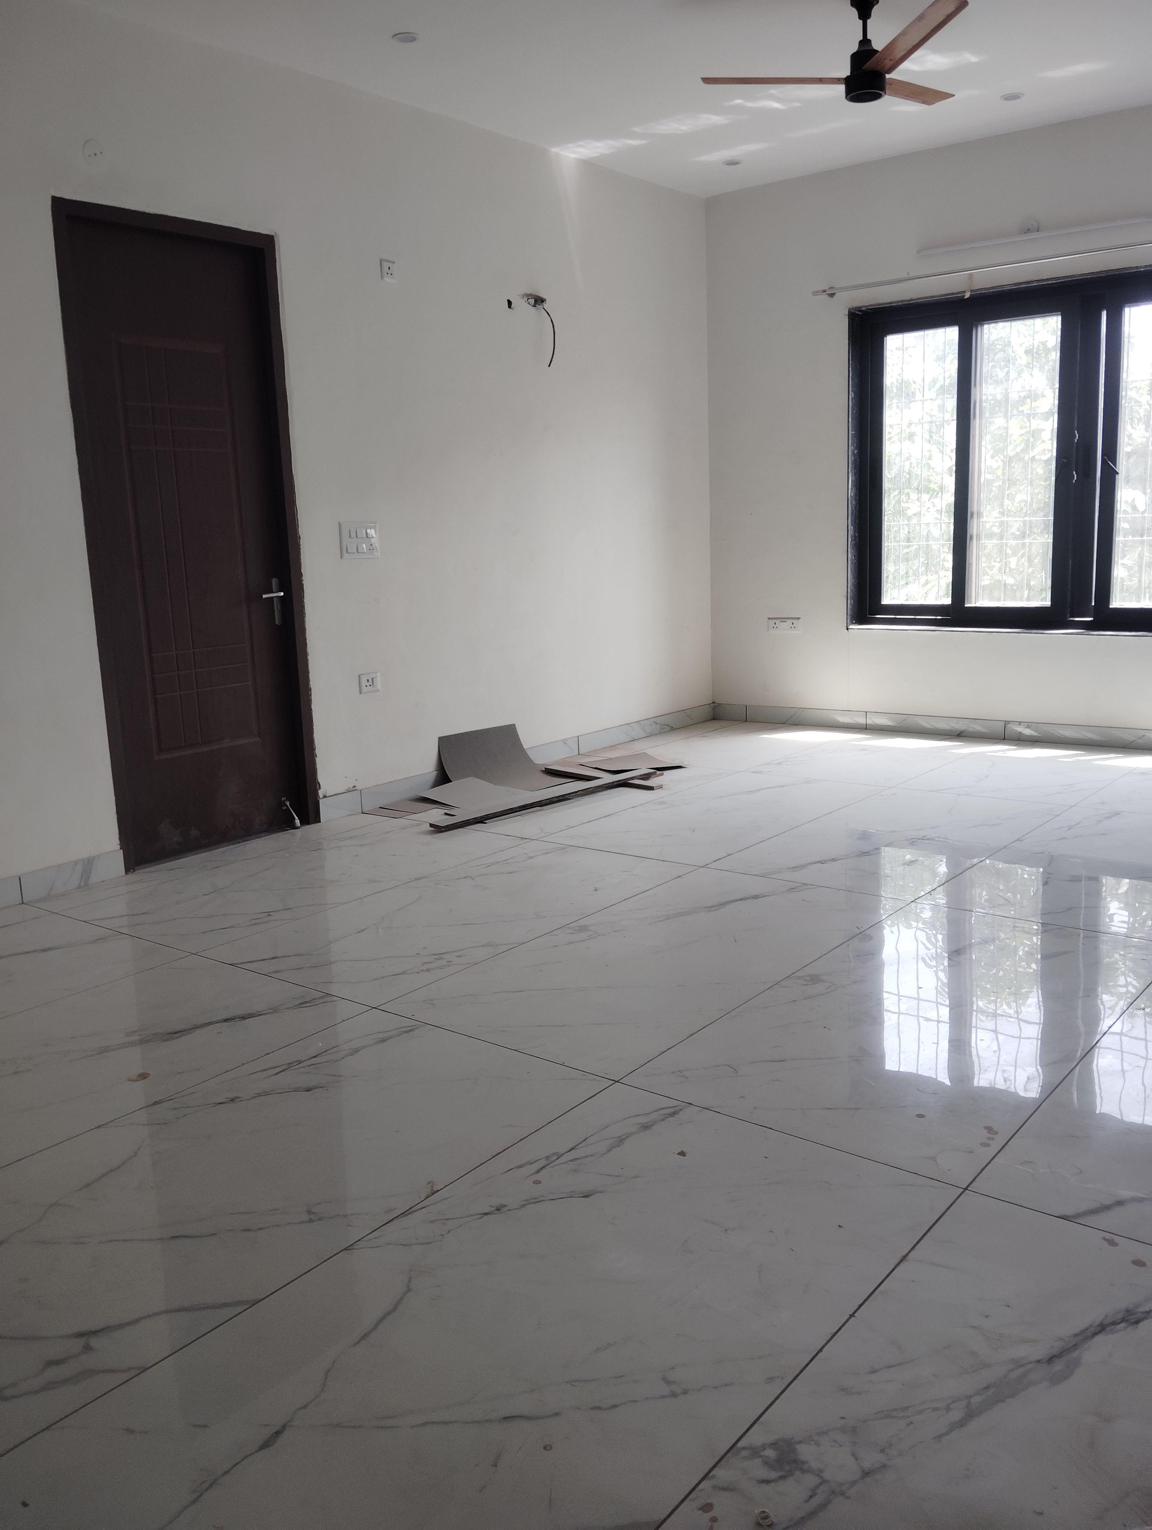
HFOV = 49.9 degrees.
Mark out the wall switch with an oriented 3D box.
[{"bbox_3d":[-0.951,-0.989,5.469,0.017,0.160,0.217,6,14,38],"label":"wall switch"}]

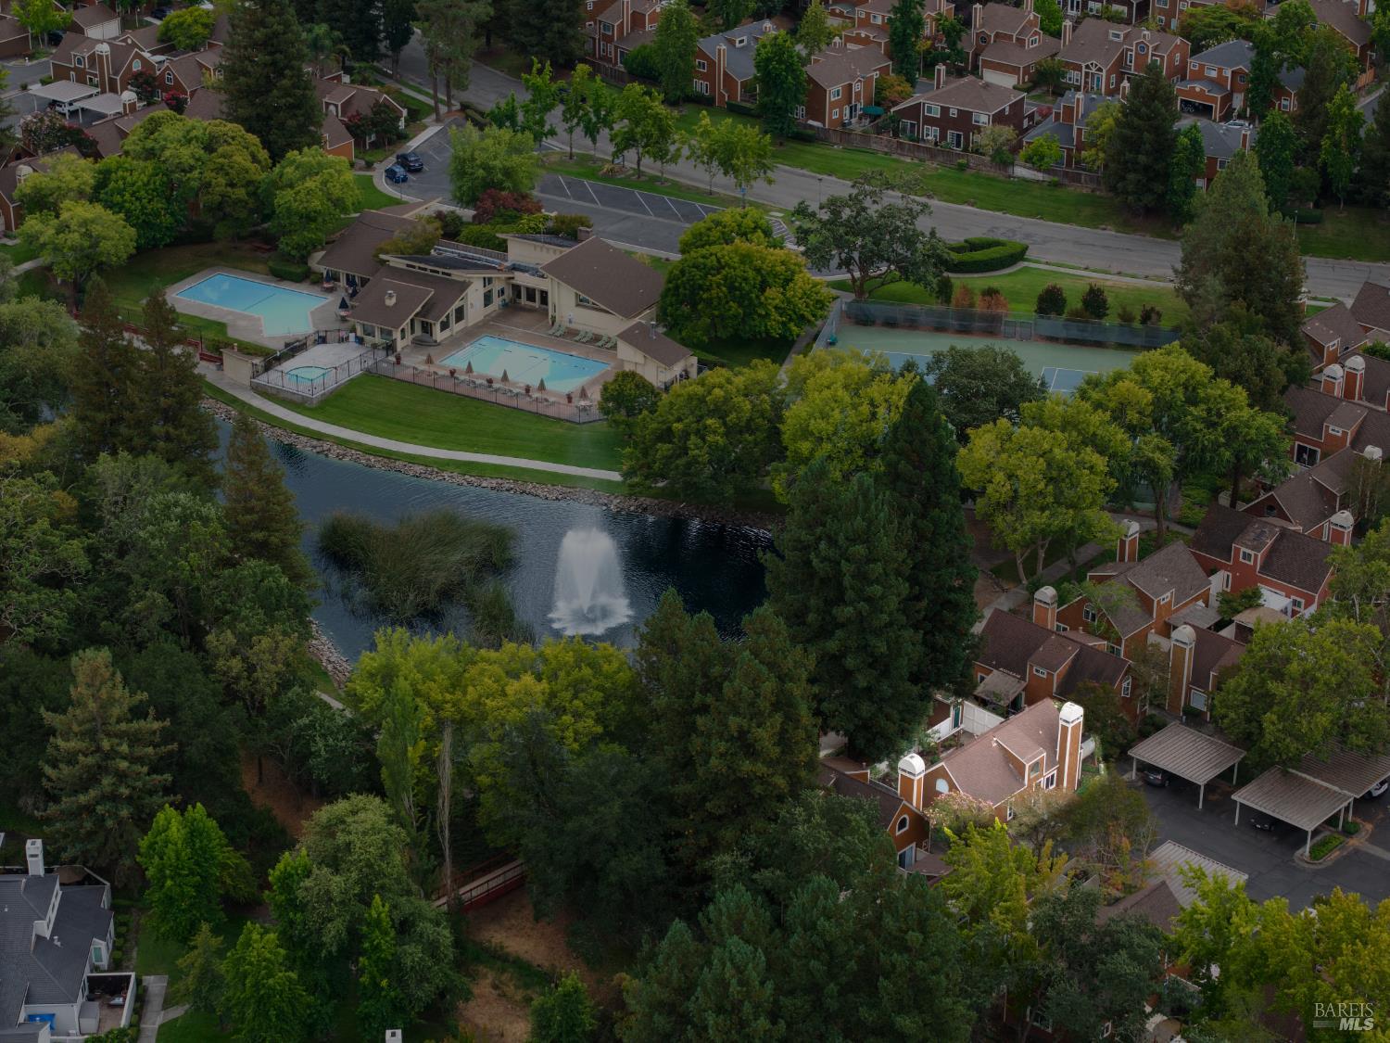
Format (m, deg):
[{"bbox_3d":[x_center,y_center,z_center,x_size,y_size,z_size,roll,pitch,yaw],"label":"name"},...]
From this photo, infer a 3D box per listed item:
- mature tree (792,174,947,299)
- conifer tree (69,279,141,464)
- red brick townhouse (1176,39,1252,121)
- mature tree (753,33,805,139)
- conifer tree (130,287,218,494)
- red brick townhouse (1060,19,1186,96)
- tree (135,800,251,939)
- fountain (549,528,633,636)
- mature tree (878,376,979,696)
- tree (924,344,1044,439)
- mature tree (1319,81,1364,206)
[{"bbox_3d":[18.234,-29.365,296.257,15.800,13.300,14.500,2,26,3],"label":"mature tree"},{"bbox_3d":[-53.362,-12.477,253.598,7.400,20.400,7.400,-6,27,-12],"label":"conifer tree"},{"bbox_3d":[68.351,-56.238,356.136,12.200,8.600,9.600,-22,34,-38],"label":"red brick townhouse"},{"bbox_3d":[10.505,-53.199,345.923,6.300,14.400,6.300,0,26,0],"label":"mature tree"},{"bbox_3d":[-47.061,-11.328,250.668,7.900,21.000,7.900,-5,27,-10],"label":"conifer tree"},{"bbox_3d":[56.360,-61.100,369.020,14.100,7.800,11.900,24,35,39],"label":"red brick townhouse"},{"bbox_3d":[-34.590,24.140,193.520,7.300,9.800,7.300,0,26,0],"label":"tree"},{"bbox_3d":[-9.020,4.730,237.830,7.200,7.500,7.200,0,26,0],"label":"fountain"},{"bbox_3d":[17.392,2.042,216.451,9.200,28.000,9.200,3,26,5],"label":"mature tree"},{"bbox_3d":[25.955,-8.669,255.231,11.200,14.300,11.000,0,26,0],"label":"tree"},{"bbox_3d":[75.272,-43.417,326.086,4.900,15.200,4.900,0,26,0],"label":"mature tree"}]

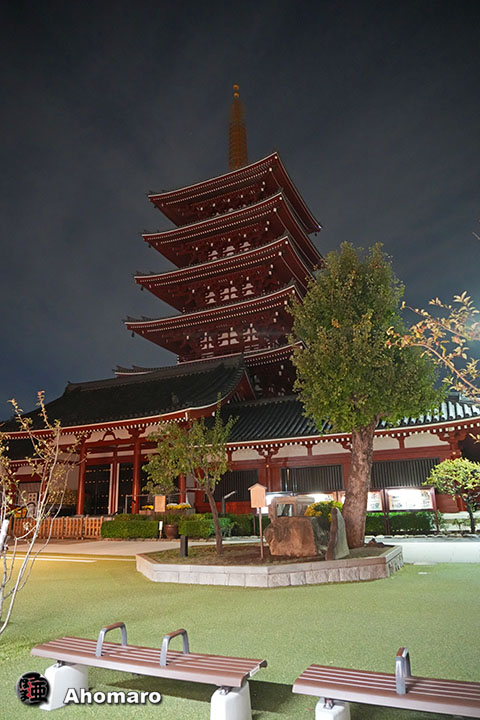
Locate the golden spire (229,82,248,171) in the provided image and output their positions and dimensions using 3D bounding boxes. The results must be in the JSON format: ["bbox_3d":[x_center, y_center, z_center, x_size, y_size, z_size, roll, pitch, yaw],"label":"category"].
[{"bbox_3d":[-0.274,-28.639,62.060,2.200,13.700,2.200,-1,-16,0],"label":"golden spire"}]

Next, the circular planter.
[{"bbox_3d":[-3.311,8.302,24.163,0.658,0.623,0.658,-1,-16,0],"label":"circular planter"}]

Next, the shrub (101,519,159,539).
[{"bbox_3d":[-5.331,8.237,24.302,2.781,0.847,0.800,-4,-17,8],"label":"shrub"}]

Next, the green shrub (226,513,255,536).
[{"bbox_3d":[0.022,8.064,24.521,1.347,1.035,0.900,-4,-17,8],"label":"green shrub"}]

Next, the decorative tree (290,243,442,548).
[{"bbox_3d":[3.549,0.685,13.952,4.046,8.537,4.000,-1,-16,0],"label":"decorative tree"}]

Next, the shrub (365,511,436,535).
[{"bbox_3d":[7.071,7.319,22.497,3.301,0.966,0.800,-4,-17,8],"label":"shrub"}]

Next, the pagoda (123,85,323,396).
[{"bbox_3d":[0.177,-12.055,57.157,19.000,48.300,19.000,-9,-18,24],"label":"pagoda"}]

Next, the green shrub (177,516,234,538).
[{"bbox_3d":[-1.649,8.082,24.111,2.564,0.852,0.800,-4,-17,8],"label":"green shrub"}]

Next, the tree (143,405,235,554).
[{"bbox_3d":[-1.288,2.897,12.501,2.295,3.716,2.100,-1,-16,0],"label":"tree"}]

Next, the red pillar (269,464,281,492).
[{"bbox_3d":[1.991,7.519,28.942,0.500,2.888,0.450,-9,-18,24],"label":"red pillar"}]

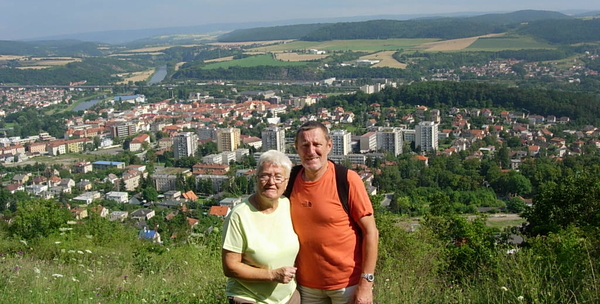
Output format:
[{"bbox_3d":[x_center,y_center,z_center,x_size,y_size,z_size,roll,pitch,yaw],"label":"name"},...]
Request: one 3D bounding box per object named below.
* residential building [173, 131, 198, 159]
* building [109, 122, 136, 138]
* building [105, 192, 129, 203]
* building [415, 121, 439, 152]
[{"bbox_3d":[-129.710,-6.250,757.790,18.300,29.500,18.800,4,12,28],"label":"residential building"},{"bbox_3d":[-247.190,-27.970,925.380,28.000,18.500,15.500,1,11,19],"label":"building"},{"bbox_3d":[-150.180,38.630,542.360,13.000,7.500,11.300,0,11,11],"label":"building"},{"bbox_3d":[140.100,-16.850,728.800,18.500,29.500,19.000,3,12,27],"label":"building"}]

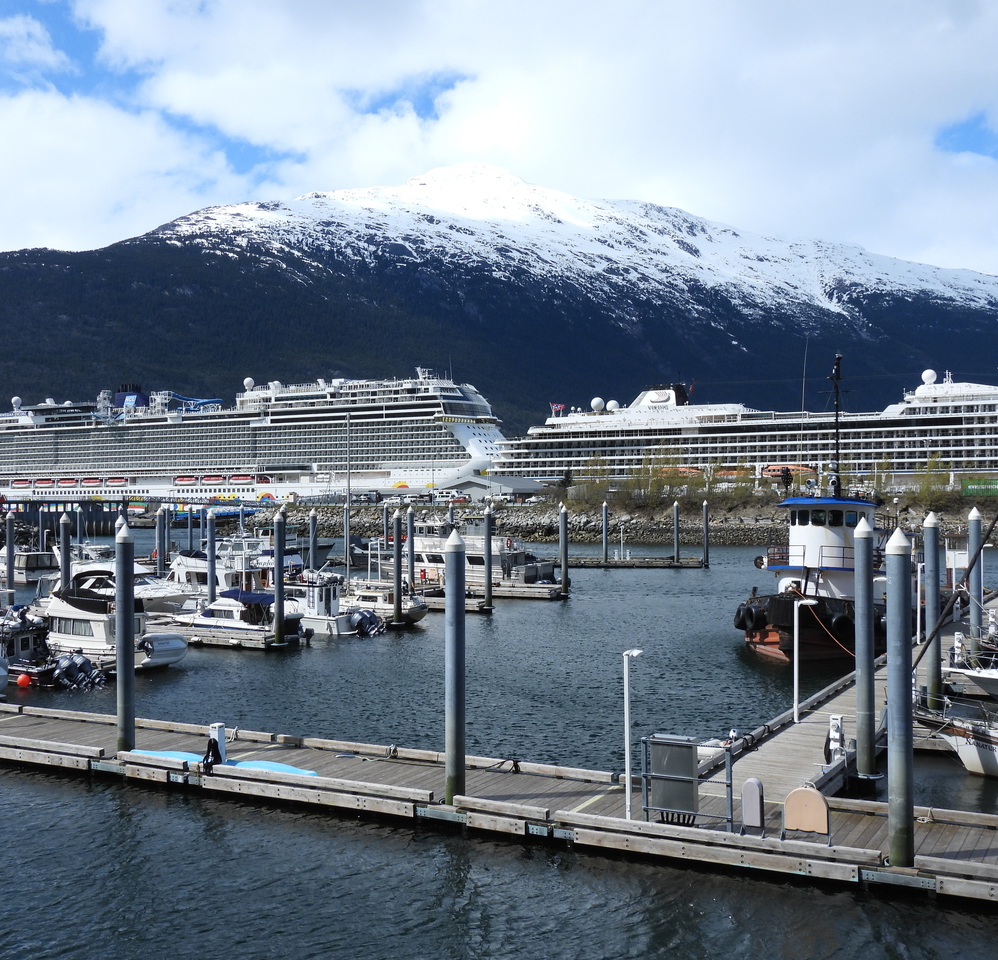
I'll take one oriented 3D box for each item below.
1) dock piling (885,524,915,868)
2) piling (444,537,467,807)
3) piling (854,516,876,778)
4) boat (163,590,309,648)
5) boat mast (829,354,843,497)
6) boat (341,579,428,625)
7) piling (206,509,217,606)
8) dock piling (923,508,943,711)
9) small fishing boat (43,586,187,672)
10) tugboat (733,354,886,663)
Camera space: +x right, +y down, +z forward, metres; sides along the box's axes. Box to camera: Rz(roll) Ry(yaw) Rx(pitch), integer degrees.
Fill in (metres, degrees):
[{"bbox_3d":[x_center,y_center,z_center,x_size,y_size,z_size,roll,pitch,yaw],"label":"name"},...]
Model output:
[{"bbox_3d":[7.290,4.077,22.250,0.442,6.400,0.442,-1,-1,28],"label":"dock piling"},{"bbox_3d":[-0.989,4.236,26.994,0.442,6.300,0.442,-1,-1,0],"label":"piling"},{"bbox_3d":[8.844,4.110,29.578,0.442,6.400,0.442,-1,-1,28],"label":"piling"},{"bbox_3d":[-11.448,6.028,54.332,7.600,2.500,2.500,-1,-1,29],"label":"boat"},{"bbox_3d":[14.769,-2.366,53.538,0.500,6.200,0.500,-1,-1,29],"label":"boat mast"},{"bbox_3d":[-7.530,7.314,72.510,7.000,2.200,2.400,-1,-1,28],"label":"boat"},{"bbox_3d":[-14.562,4.108,61.959,0.420,5.300,0.420,-1,-1,29],"label":"piling"},{"bbox_3d":[13.572,4.164,38.363,0.442,6.300,0.442,-1,-1,28],"label":"dock piling"},{"bbox_3d":[-16.152,5.636,47.536,8.700,3.300,3.100,-1,-1,29],"label":"small fishing boat"},{"bbox_3d":[17.419,0.953,62.465,7.500,14.100,20.500,-1,-1,28],"label":"tugboat"}]

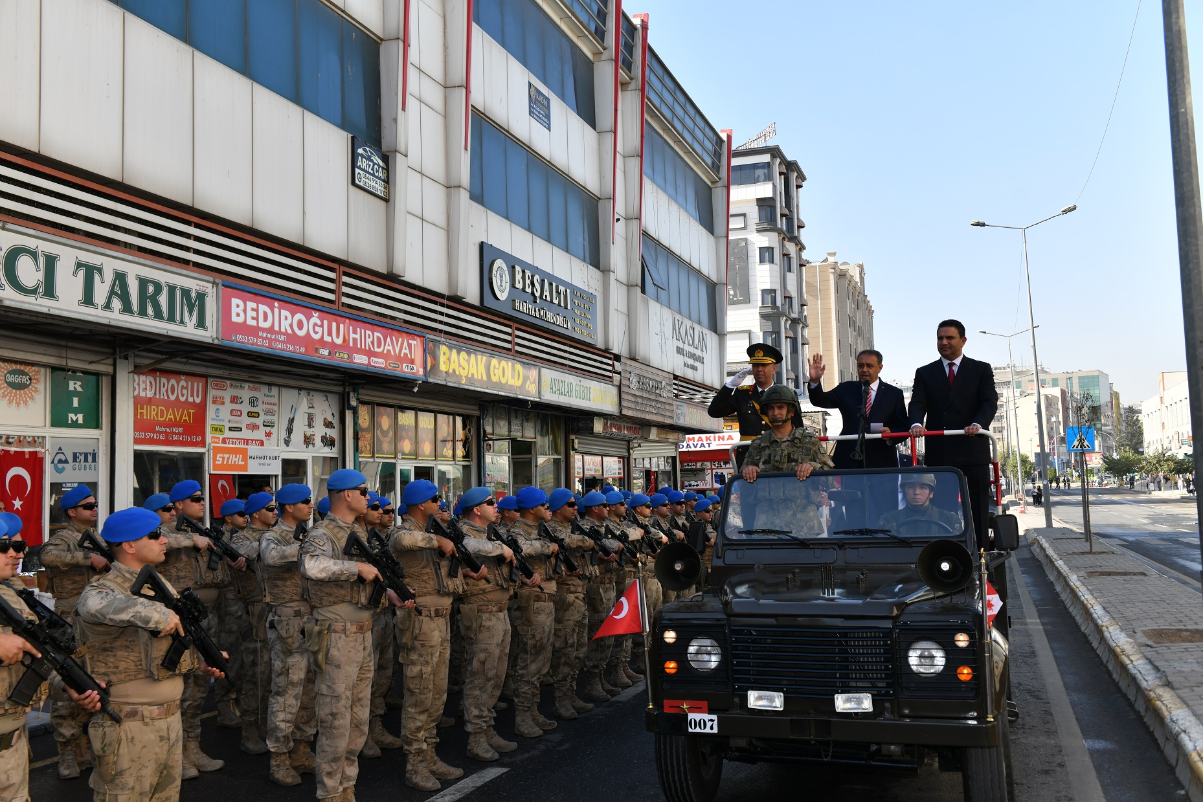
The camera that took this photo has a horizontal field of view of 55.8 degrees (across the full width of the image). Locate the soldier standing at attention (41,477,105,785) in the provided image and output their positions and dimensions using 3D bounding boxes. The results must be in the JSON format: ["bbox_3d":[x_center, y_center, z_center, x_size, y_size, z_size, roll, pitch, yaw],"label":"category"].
[{"bbox_3d":[-3.475,1.514,7.574,0.540,1.860,0.600,-3,-5,18],"label":"soldier standing at attention"}]

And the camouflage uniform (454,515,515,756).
[{"bbox_3d":[-0.745,1.593,7.718,0.400,1.550,0.500,-4,-5,26],"label":"camouflage uniform"}]

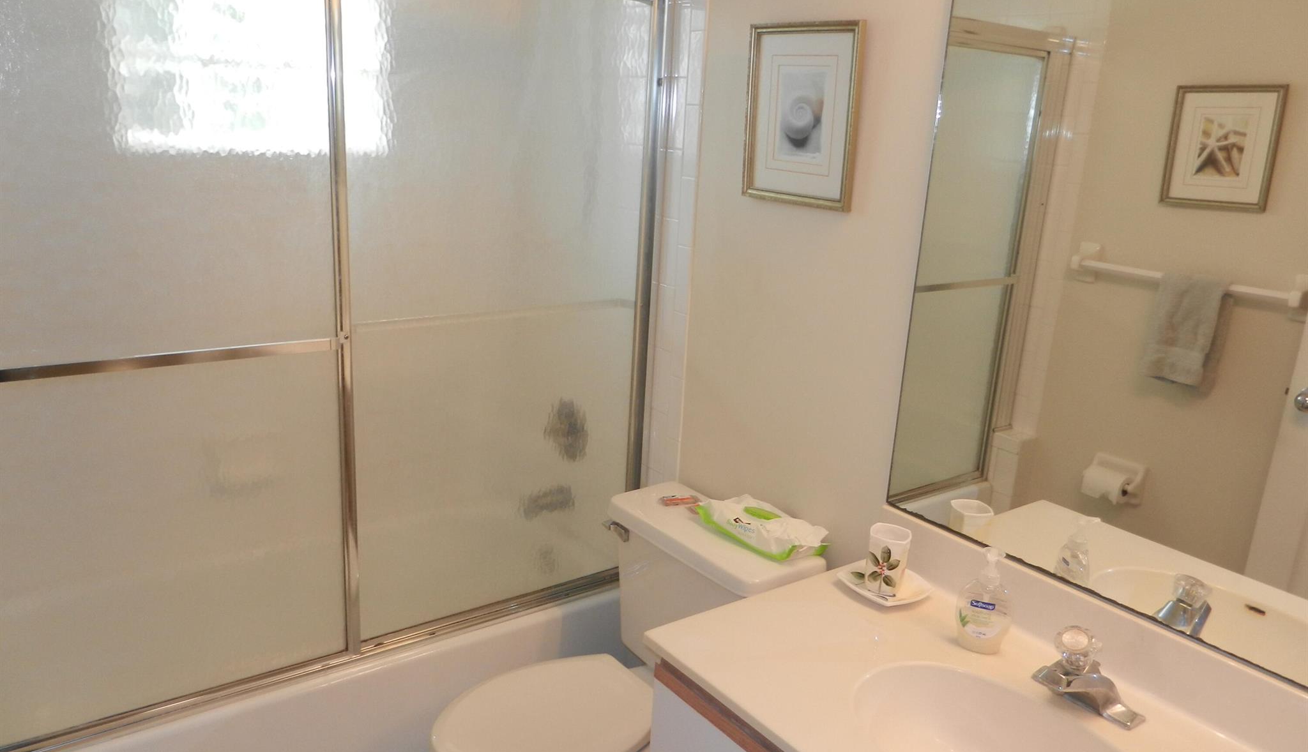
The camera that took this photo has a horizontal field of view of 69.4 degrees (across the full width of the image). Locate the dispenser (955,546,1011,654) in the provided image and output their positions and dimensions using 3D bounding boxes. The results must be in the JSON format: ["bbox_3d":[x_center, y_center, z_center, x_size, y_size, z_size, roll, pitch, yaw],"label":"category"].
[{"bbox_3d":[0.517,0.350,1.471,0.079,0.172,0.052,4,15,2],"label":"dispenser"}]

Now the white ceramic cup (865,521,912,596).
[{"bbox_3d":[0.406,0.322,1.638,0.072,0.104,0.061,12,17,28],"label":"white ceramic cup"}]

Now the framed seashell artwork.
[{"bbox_3d":[0.282,-0.505,1.827,0.021,0.336,0.287,-8,19,-36],"label":"framed seashell artwork"}]

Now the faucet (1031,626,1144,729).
[{"bbox_3d":[0.599,0.418,1.339,0.149,0.119,0.152,-8,19,-36],"label":"faucet"}]

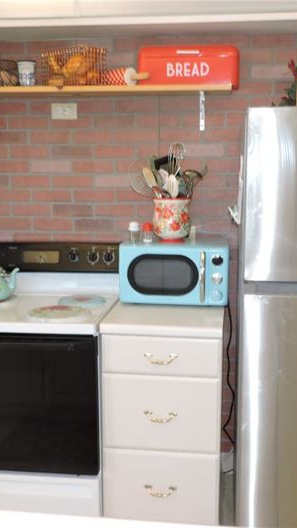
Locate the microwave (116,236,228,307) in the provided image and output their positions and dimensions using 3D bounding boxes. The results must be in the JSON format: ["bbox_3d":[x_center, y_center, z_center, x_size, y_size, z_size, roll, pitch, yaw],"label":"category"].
[{"bbox_3d":[0.118,0.028,2.671,0.452,0.258,0.345,1,9,7],"label":"microwave"}]

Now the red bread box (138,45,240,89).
[{"bbox_3d":[0.179,-0.861,2.682,0.430,0.172,0.190,1,8,6],"label":"red bread box"}]

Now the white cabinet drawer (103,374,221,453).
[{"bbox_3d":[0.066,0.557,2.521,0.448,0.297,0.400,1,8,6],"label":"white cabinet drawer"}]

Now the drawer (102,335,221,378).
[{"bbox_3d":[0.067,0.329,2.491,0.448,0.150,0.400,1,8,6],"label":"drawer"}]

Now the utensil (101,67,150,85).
[{"bbox_3d":[-0.138,-0.793,2.612,0.078,0.078,0.430,-7,12,-38],"label":"utensil"}]

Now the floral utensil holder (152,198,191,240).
[{"bbox_3d":[0.102,-0.181,2.581,0.166,0.187,0.166,1,9,7],"label":"floral utensil holder"}]

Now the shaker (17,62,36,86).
[{"bbox_3d":[-0.524,-0.813,2.640,0.084,0.111,0.084,1,9,7],"label":"shaker"}]

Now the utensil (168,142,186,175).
[{"bbox_3d":[0.108,-0.394,2.705,0.075,0.280,0.075,10,8,5],"label":"utensil"}]

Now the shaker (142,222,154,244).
[{"bbox_3d":[-0.004,-0.134,2.591,0.046,0.087,0.046,1,9,7],"label":"shaker"}]

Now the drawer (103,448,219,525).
[{"bbox_3d":[0.075,0.829,2.598,0.443,0.300,0.515,1,9,7],"label":"drawer"}]

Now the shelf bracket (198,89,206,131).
[{"bbox_3d":[0.237,-0.678,2.700,0.023,0.162,0.200,1,8,6],"label":"shelf bracket"}]

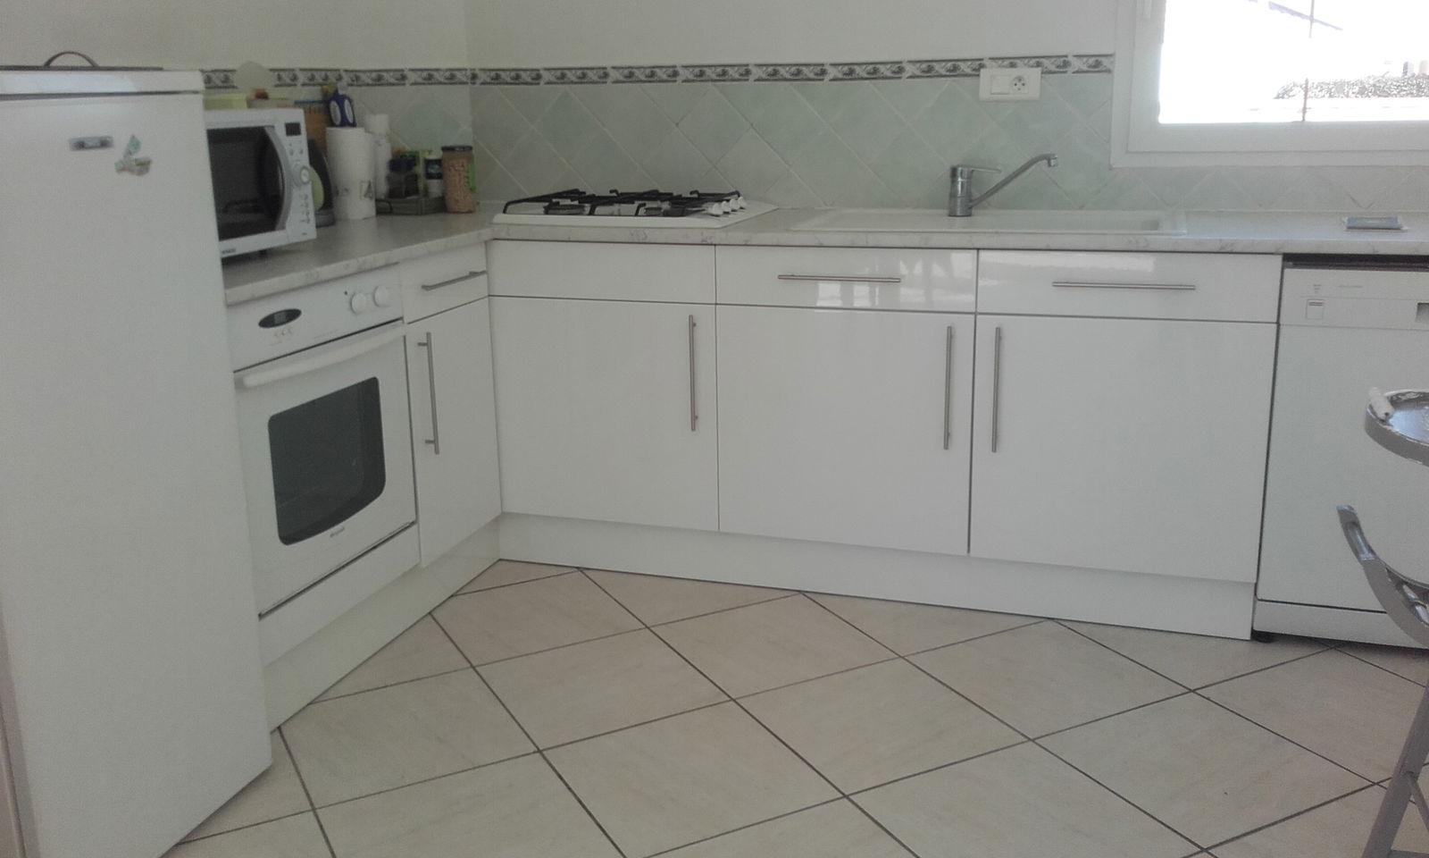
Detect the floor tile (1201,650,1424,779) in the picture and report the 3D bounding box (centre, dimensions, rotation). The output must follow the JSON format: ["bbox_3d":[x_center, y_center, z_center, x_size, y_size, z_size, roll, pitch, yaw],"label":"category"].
[{"bbox_3d":[1.244,0.550,2.326,0.402,0.010,0.402,-9,17,-26],"label":"floor tile"}]

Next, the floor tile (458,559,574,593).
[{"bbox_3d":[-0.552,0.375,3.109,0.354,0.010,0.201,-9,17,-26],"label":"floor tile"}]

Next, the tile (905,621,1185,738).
[{"bbox_3d":[0.694,0.523,2.526,0.415,0.010,0.415,-8,16,-26],"label":"tile"}]

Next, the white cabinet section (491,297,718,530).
[{"bbox_3d":[-0.195,-0.095,3.176,0.594,0.561,0.500,4,15,18],"label":"white cabinet section"}]

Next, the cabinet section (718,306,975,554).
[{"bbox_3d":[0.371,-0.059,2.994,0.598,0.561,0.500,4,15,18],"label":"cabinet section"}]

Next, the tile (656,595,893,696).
[{"bbox_3d":[0.129,0.486,2.707,0.415,0.010,0.415,-8,16,-26],"label":"tile"}]

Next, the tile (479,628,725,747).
[{"bbox_3d":[-0.242,0.534,2.494,0.402,0.010,0.402,-9,17,-26],"label":"tile"}]

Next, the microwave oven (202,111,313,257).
[{"bbox_3d":[-1.139,-0.504,2.473,0.360,0.285,0.480,4,15,17],"label":"microwave oven"}]

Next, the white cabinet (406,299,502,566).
[{"bbox_3d":[-0.884,-0.022,2.947,0.560,0.565,0.390,4,15,17],"label":"white cabinet"}]

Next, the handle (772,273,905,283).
[{"bbox_3d":[0.280,-0.339,2.668,0.290,0.013,0.036,4,15,17],"label":"handle"}]

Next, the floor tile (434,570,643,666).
[{"bbox_3d":[-0.431,0.445,2.839,0.402,0.010,0.402,-9,17,-26],"label":"floor tile"}]

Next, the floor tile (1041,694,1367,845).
[{"bbox_3d":[0.875,0.604,2.151,0.402,0.010,0.402,-9,17,-26],"label":"floor tile"}]

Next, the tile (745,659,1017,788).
[{"bbox_3d":[0.317,0.569,2.322,0.402,0.010,0.402,-9,17,-26],"label":"tile"}]

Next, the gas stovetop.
[{"bbox_3d":[-0.174,-0.561,3.020,0.592,0.053,0.510,4,16,17],"label":"gas stovetop"}]

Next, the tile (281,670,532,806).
[{"bbox_3d":[-0.610,0.595,2.341,0.415,0.010,0.415,-8,16,-26],"label":"tile"}]

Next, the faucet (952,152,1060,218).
[{"bbox_3d":[0.717,-0.607,2.971,0.262,0.151,0.055,4,15,17],"label":"faucet"}]

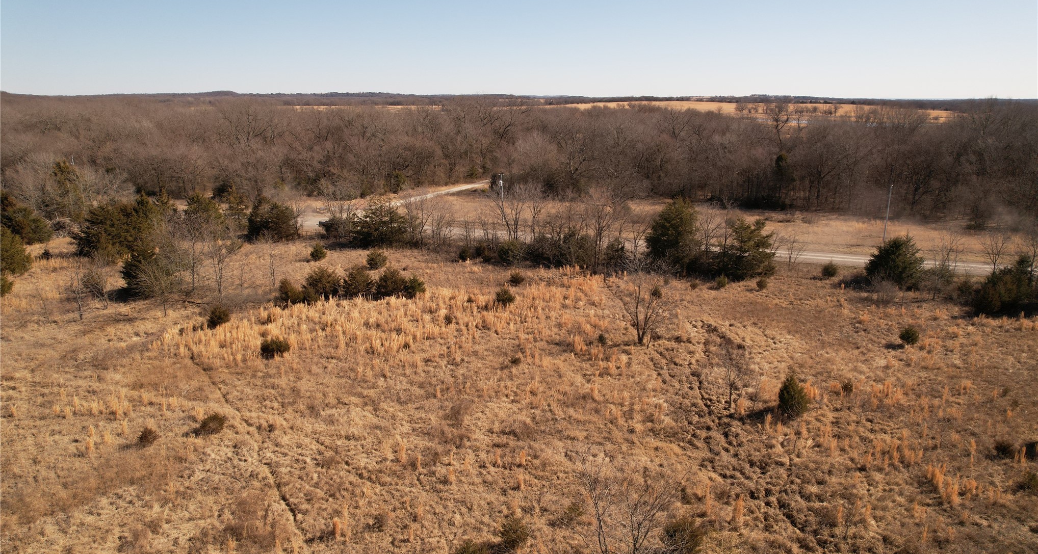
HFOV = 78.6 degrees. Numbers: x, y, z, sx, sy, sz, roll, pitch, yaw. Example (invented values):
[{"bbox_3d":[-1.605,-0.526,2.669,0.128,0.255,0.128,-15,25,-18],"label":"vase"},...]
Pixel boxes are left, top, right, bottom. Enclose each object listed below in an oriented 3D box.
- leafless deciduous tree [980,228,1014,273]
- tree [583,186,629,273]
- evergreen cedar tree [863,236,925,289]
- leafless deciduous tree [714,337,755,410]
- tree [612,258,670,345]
[{"bbox_3d":[53.005,-2.394,70.689,2.900,6.310,2.900,12,20,36],"label":"leafless deciduous tree"},{"bbox_3d":[10.094,-5.551,74.272,5.330,10.130,5.330,2,16,8],"label":"tree"},{"bbox_3d":[41.535,-1.815,69.556,5.620,5.740,5.620,10,18,30],"label":"evergreen cedar tree"},{"bbox_3d":[14.081,6.372,41.664,2.550,5.050,2.550,6,17,19],"label":"leafless deciduous tree"},{"bbox_3d":[9.992,2.116,52.247,4.430,7.430,4.430,3,16,11],"label":"tree"}]

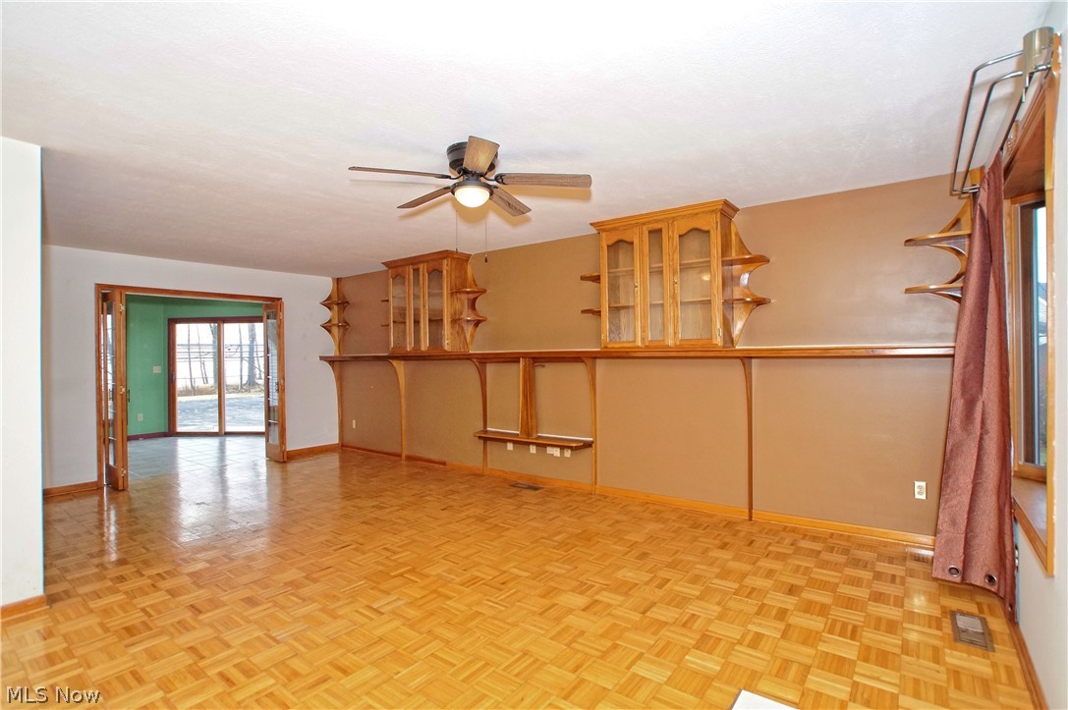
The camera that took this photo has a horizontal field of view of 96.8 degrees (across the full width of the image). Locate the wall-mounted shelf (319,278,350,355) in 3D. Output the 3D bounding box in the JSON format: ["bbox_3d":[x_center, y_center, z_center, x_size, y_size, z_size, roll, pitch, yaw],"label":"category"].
[{"bbox_3d":[-2.816,-0.537,6.709,0.300,1.120,0.290,-1,0,34],"label":"wall-mounted shelf"}]

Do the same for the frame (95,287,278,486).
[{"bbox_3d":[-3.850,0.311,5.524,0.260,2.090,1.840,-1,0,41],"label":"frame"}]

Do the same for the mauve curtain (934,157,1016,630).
[{"bbox_3d":[2.247,0.153,2.455,0.240,2.180,0.420,-1,0,36],"label":"mauve curtain"}]

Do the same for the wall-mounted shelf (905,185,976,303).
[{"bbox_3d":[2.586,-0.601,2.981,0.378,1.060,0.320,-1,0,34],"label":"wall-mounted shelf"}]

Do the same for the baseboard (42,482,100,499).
[{"bbox_3d":[-4.609,1.325,4.720,0.020,0.080,0.428,-1,0,41],"label":"baseboard"}]

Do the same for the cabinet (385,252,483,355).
[{"bbox_3d":[-1.353,-0.557,5.658,1.706,1.110,0.370,-1,0,34],"label":"cabinet"}]

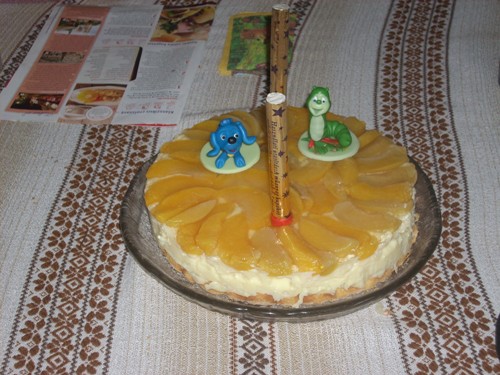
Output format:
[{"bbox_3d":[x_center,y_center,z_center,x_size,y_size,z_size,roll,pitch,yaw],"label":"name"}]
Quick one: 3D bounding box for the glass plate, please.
[{"bbox_3d":[0.030,0.028,0.921,0.310,0.032,0.310,0,37,0],"label":"glass plate"}]

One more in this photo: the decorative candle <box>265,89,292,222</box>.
[{"bbox_3d":[0.025,-0.020,0.803,0.018,0.133,0.018,-3,38,2],"label":"decorative candle"}]

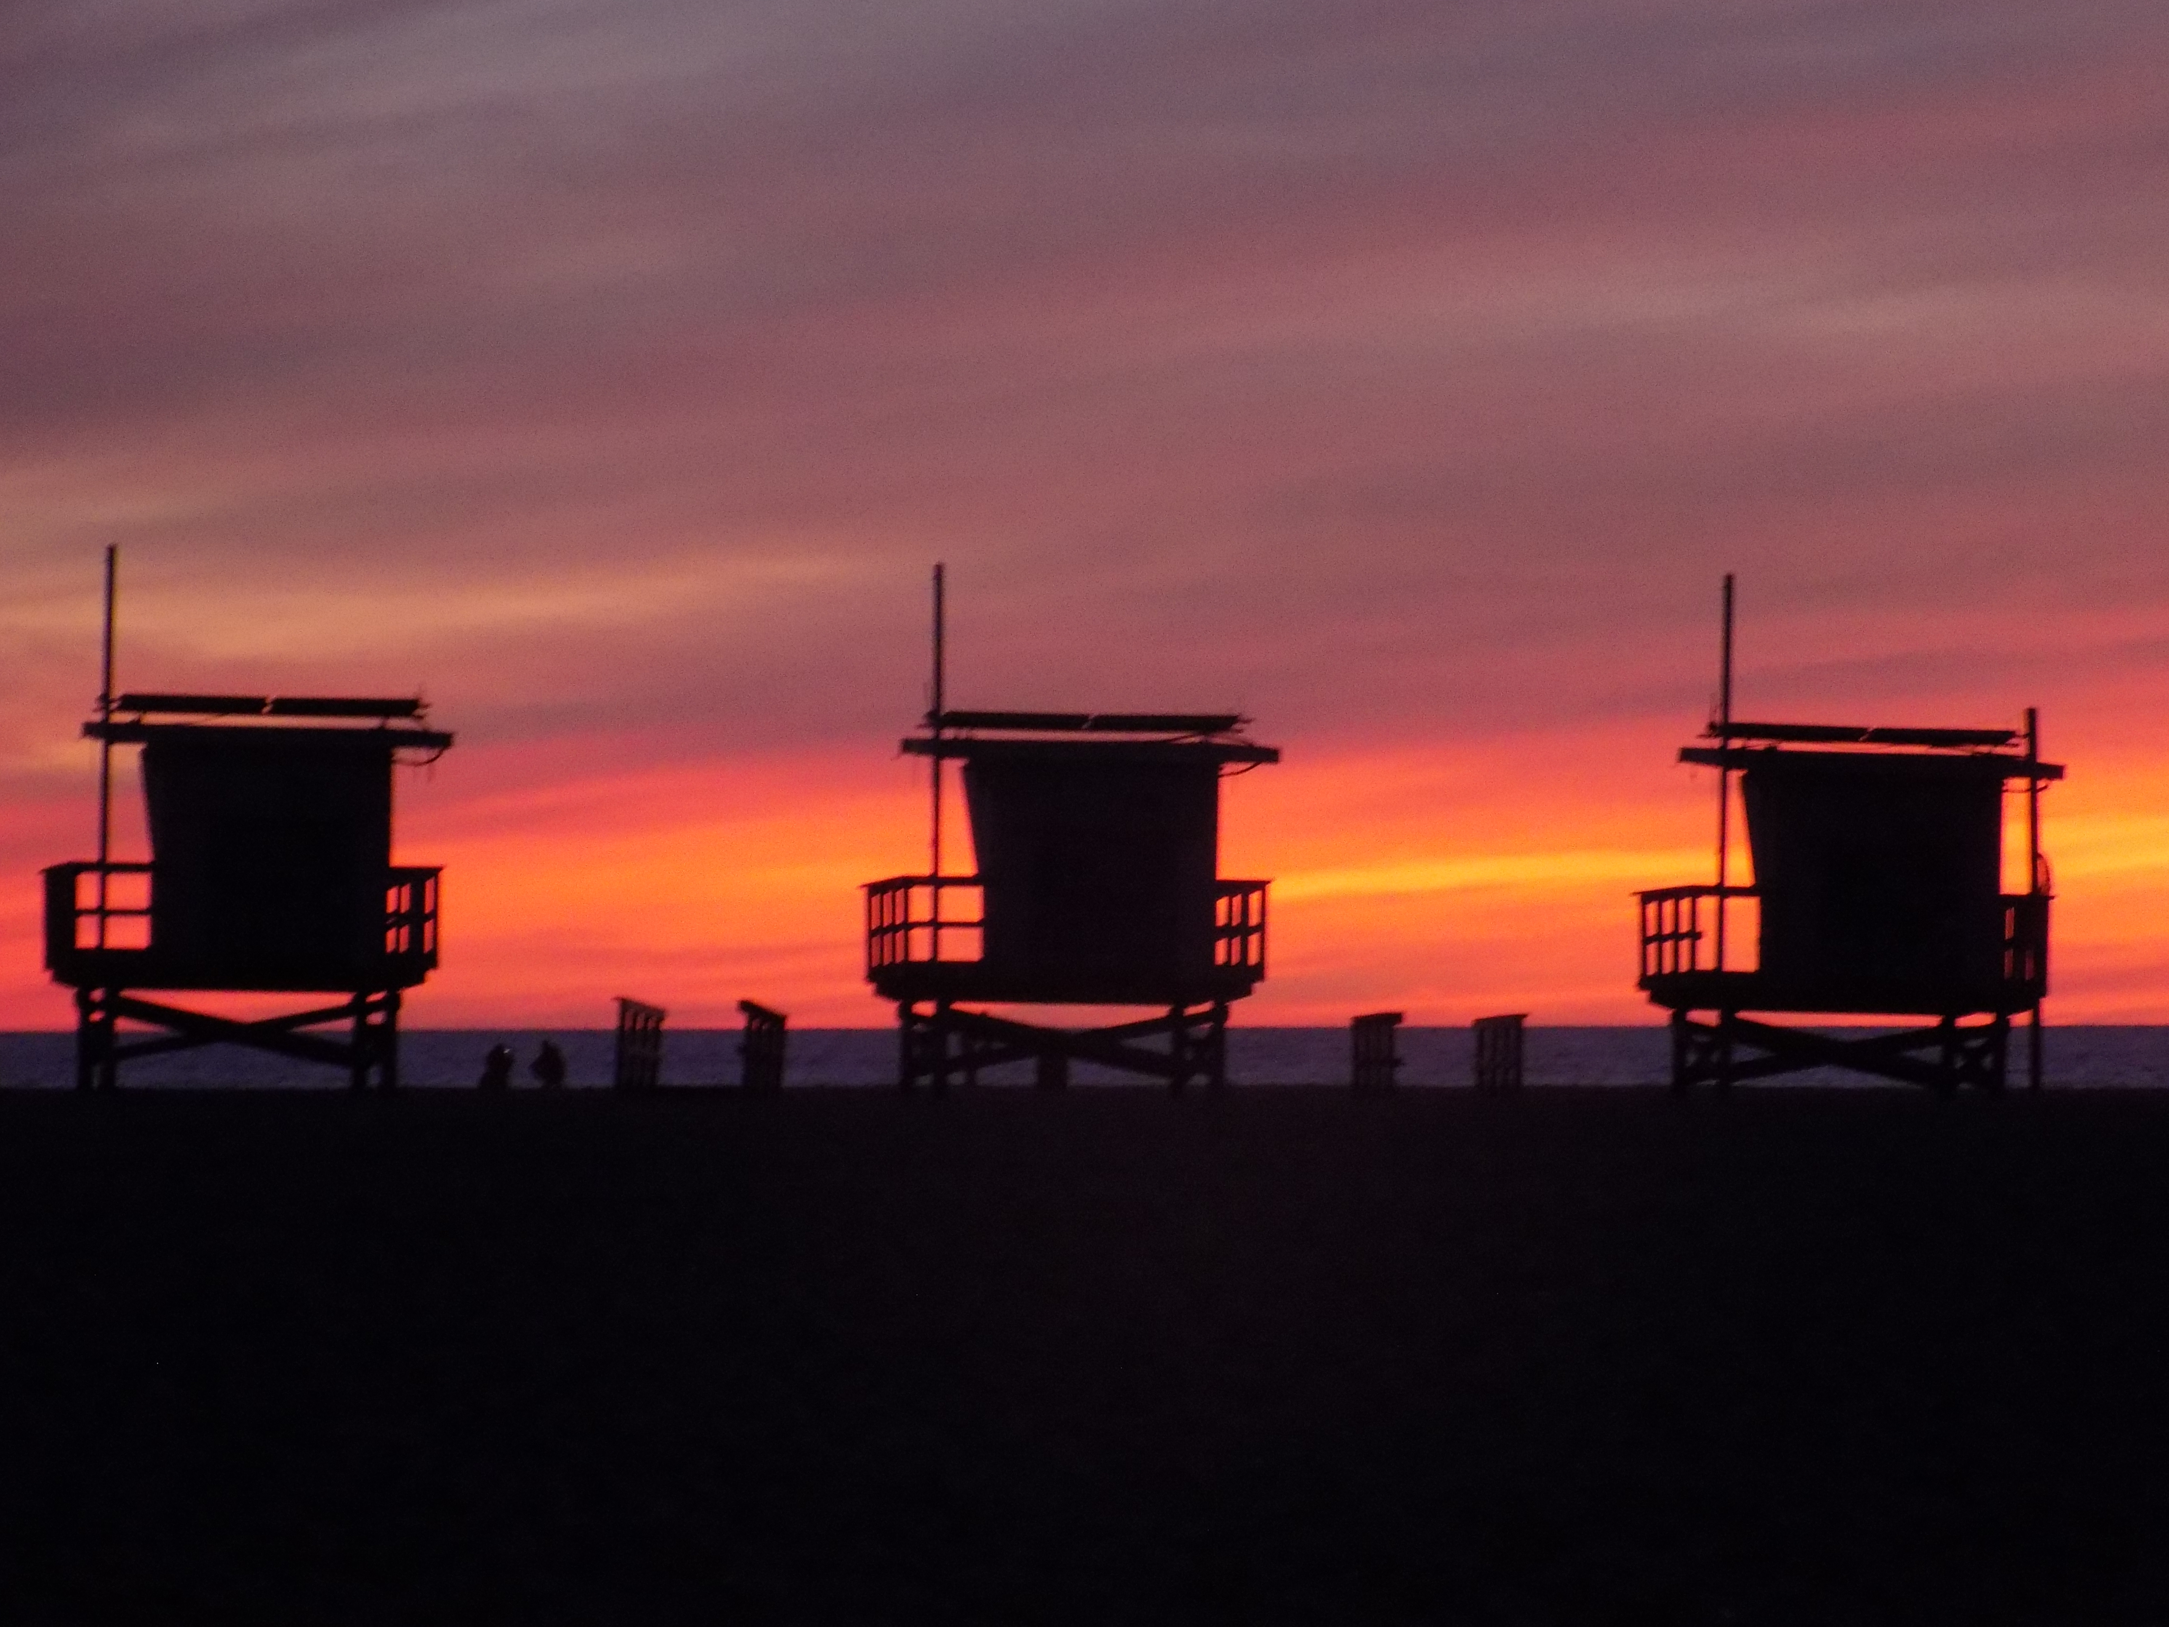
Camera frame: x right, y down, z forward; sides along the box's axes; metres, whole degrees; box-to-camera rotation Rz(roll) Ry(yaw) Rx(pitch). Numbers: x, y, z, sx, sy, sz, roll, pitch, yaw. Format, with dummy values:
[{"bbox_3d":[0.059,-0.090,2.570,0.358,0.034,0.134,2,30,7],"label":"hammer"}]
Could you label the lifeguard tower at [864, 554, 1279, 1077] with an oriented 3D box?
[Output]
[{"bbox_3d":[-0.157,0.206,138.000,4.350,6.170,3.700,0,-1,-8],"label":"lifeguard tower"}]

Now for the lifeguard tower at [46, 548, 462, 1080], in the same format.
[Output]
[{"bbox_3d":[-9.588,0.107,136.500,4.350,6.280,3.700,0,-1,-9],"label":"lifeguard tower"}]

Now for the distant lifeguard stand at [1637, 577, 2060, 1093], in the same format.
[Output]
[{"bbox_3d":[8.836,0.264,137.500,4.350,6.050,3.700,0,-1,-7],"label":"distant lifeguard stand"}]

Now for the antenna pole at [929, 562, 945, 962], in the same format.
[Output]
[{"bbox_3d":[-1.690,-0.591,136.200,0.090,4.550,0.090,1,-1,-7],"label":"antenna pole"}]

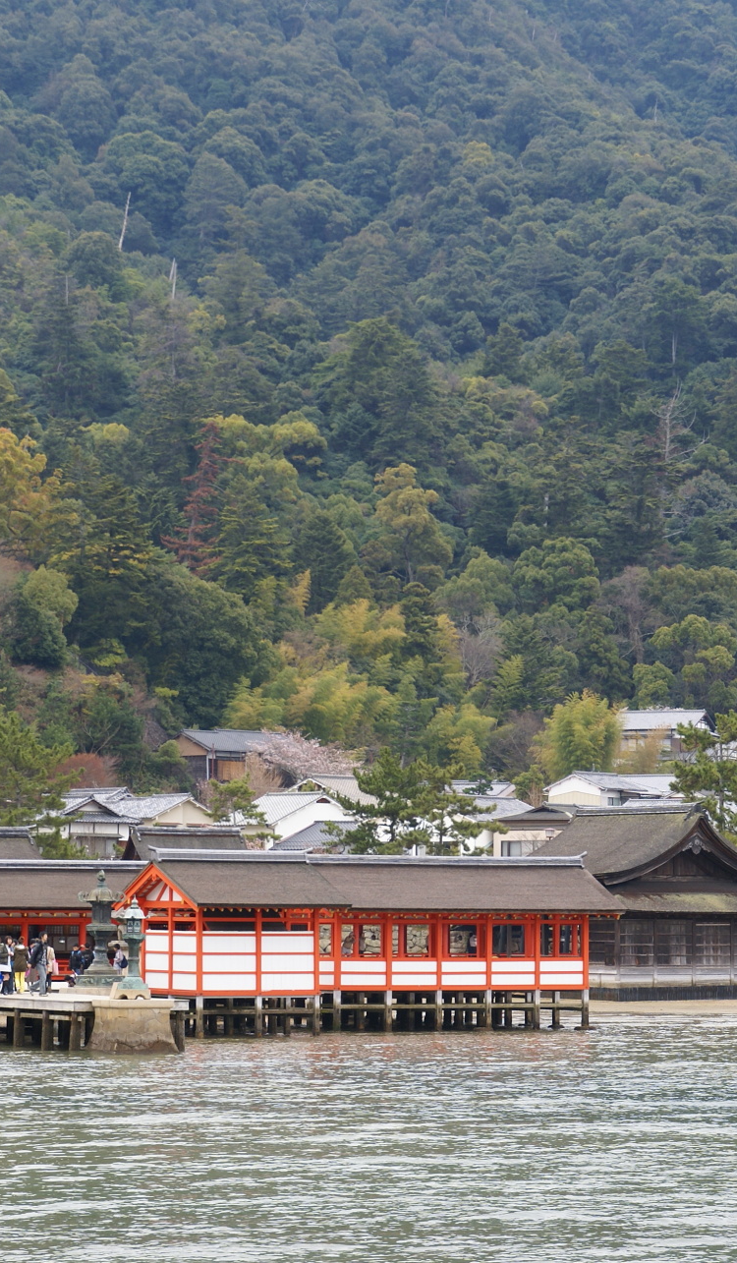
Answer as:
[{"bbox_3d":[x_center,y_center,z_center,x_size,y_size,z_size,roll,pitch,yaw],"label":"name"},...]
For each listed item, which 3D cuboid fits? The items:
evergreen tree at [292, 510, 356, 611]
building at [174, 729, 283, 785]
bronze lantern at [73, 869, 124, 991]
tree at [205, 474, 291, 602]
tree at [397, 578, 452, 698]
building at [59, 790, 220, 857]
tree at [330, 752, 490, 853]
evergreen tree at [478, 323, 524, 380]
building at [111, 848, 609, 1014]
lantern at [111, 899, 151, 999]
[{"bbox_3d":[-4.888,-7.169,435.000,7.010,12.380,7.010,0,-4,0],"label":"evergreen tree"},{"bbox_3d":[-11.746,10.529,325.000,8.800,5.000,6.500,3,-5,-38],"label":"building"},{"bbox_3d":[-7.998,8.863,117.000,1.500,3.500,1.500,3,-5,-28],"label":"bronze lantern"},{"bbox_3d":[-12.893,-9.630,425.000,9.070,14.800,9.070,0,-4,0],"label":"tree"},{"bbox_3d":[5.479,1.154,385.000,5.620,12.110,5.620,0,-4,0],"label":"tree"},{"bbox_3d":[-16.018,15.034,275.000,10.900,8.200,9.500,0,-4,0],"label":"building"},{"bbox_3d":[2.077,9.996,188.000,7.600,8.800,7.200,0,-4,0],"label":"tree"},{"bbox_3d":[21.236,-43.298,630.000,7.310,12.030,7.310,0,-4,0],"label":"evergreen tree"},{"bbox_3d":[0.146,8.502,111.990,13.700,4.400,6.000,2,-5,-27],"label":"building"},{"bbox_3d":[-6.373,8.533,106.000,1.070,2.700,1.070,3,-5,-28],"label":"lantern"}]

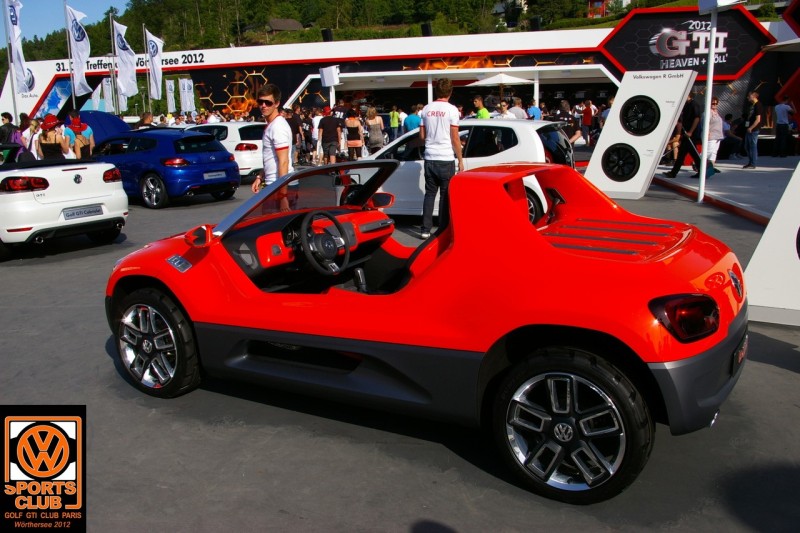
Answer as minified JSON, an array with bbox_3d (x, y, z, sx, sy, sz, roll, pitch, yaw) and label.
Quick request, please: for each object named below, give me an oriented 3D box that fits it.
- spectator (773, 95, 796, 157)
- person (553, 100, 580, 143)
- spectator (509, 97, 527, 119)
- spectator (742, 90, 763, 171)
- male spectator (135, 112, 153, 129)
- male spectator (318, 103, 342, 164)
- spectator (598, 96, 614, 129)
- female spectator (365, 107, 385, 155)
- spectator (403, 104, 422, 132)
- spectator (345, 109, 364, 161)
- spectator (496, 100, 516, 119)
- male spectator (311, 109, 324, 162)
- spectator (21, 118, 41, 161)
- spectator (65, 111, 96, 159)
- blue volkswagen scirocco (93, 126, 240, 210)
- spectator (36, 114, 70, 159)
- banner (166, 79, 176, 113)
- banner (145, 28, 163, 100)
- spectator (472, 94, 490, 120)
[{"bbox_3d":[11.182,-4.078,20.027,0.600,1.760,0.420,6,14,26],"label":"spectator"},{"bbox_3d":[3.593,-2.716,14.980,0.580,1.720,0.420,0,13,6],"label":"person"},{"bbox_3d":[3.169,-3.674,18.686,0.550,1.770,0.360,5,14,24],"label":"spectator"},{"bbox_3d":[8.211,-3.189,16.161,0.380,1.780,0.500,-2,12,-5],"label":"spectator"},{"bbox_3d":[-5.571,-2.530,15.300,0.520,1.740,0.340,3,13,18],"label":"male spectator"},{"bbox_3d":[-1.919,-3.640,19.479,0.600,1.780,0.380,0,12,6],"label":"male spectator"},{"bbox_3d":[5.679,-3.727,18.800,0.520,1.750,0.340,6,14,30],"label":"spectator"},{"bbox_3d":[-0.619,-3.145,17.300,0.460,1.680,0.320,0,12,6],"label":"female spectator"},{"bbox_3d":[0.350,-3.549,18.985,0.520,1.750,0.350,1,13,7],"label":"spectator"},{"bbox_3d":[-1.122,-3.062,17.200,0.460,1.660,0.320,0,12,3],"label":"spectator"},{"bbox_3d":[2.286,-2.715,15.000,0.500,1.740,0.340,4,13,21],"label":"spectator"},{"bbox_3d":[-2.538,-4.062,21.500,0.500,1.770,0.360,0,12,6],"label":"male spectator"},{"bbox_3d":[-6.247,-1.748,11.862,0.360,1.560,0.460,-6,14,-24],"label":"spectator"},{"bbox_3d":[-5.774,-1.996,12.614,0.580,1.680,0.360,2,13,11],"label":"spectator"},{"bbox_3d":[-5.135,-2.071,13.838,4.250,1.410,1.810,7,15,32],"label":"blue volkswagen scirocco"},{"bbox_3d":[-5.721,-1.724,11.567,0.520,1.620,0.380,2,13,11],"label":"spectator"},{"bbox_3d":[-18.665,-13.941,56.256,0.850,2.650,0.250,-5,13,-19],"label":"banner"},{"bbox_3d":[-10.638,-8.718,29.781,0.850,2.950,0.350,-7,14,-24],"label":"banner"},{"bbox_3d":[1.651,-2.560,14.000,0.360,1.780,0.500,1,12,9],"label":"spectator"}]

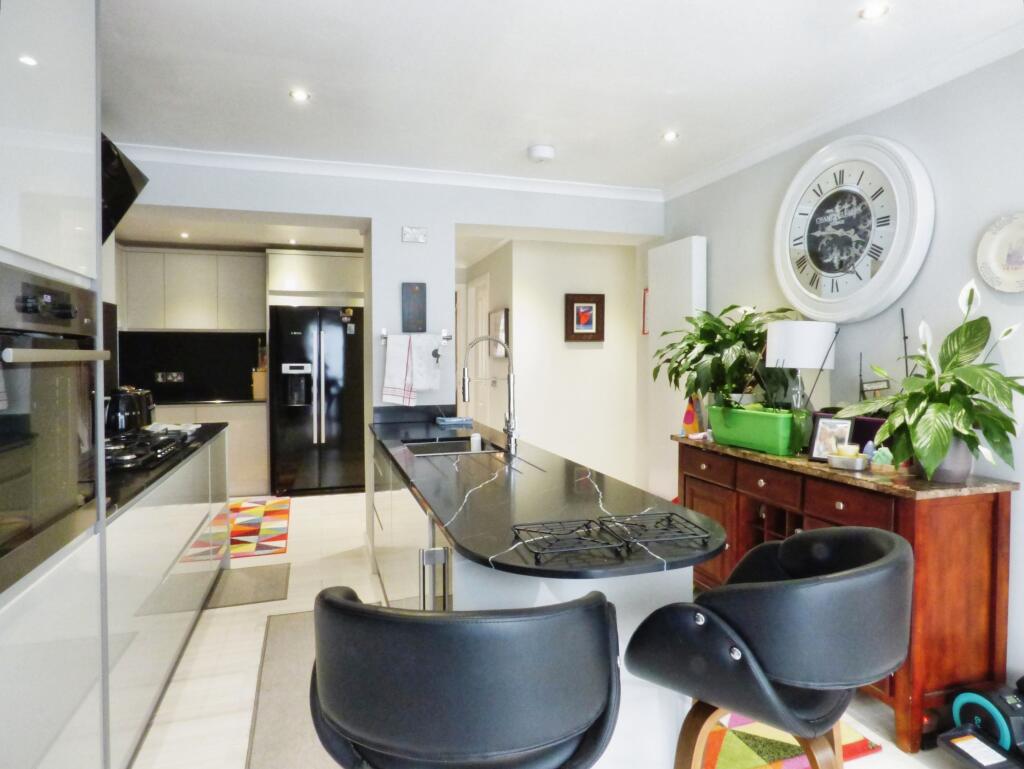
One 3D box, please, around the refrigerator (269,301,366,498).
[{"bbox_3d":[-1.924,0.149,5.927,0.900,1.795,0.700,-1,3,-18],"label":"refrigerator"}]

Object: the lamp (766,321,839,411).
[{"bbox_3d":[1.344,0.006,2.754,0.320,0.590,0.320,-1,3,-18],"label":"lamp"}]

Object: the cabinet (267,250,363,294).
[{"bbox_3d":[-1.950,-1.088,5.933,0.890,0.398,0.570,-1,3,-18],"label":"cabinet"}]

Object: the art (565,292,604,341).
[{"bbox_3d":[0.540,-0.493,4.388,0.315,0.345,0.025,-1,3,-18],"label":"art"}]

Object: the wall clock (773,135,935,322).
[{"bbox_3d":[1.504,-0.691,2.690,0.065,0.805,0.805,-1,3,-18],"label":"wall clock"}]

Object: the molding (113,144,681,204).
[{"bbox_3d":[-0.524,-1.255,3.539,3.358,0.075,0.075,-1,3,-18],"label":"molding"}]

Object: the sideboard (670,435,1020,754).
[{"bbox_3d":[1.322,0.750,2.693,0.465,0.870,1.455,-1,3,-17],"label":"sideboard"}]

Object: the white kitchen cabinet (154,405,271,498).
[{"bbox_3d":[-2.892,0.610,5.689,1.065,0.905,0.580,-1,3,-18],"label":"white kitchen cabinet"}]

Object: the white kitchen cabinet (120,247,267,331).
[{"bbox_3d":[-3.012,-0.885,5.700,1.220,0.753,0.340,-1,3,-18],"label":"white kitchen cabinet"}]

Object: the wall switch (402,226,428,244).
[{"bbox_3d":[-0.592,-0.907,3.584,0.147,0.090,0.012,-1,3,-18],"label":"wall switch"}]

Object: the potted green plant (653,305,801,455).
[{"bbox_3d":[1.107,-0.043,2.923,0.500,0.698,0.710,-1,3,-18],"label":"potted green plant"}]

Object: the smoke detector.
[{"bbox_3d":[0.158,-1.238,3.171,0.138,0.050,0.138,0,3,0],"label":"smoke detector"}]

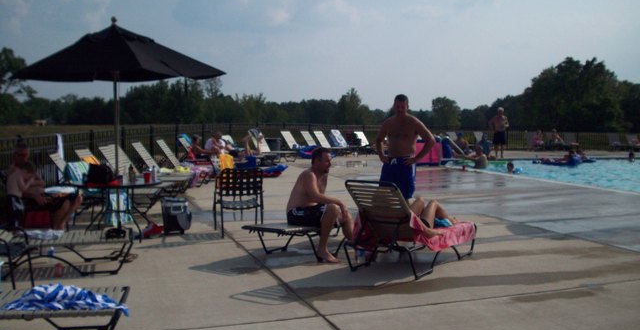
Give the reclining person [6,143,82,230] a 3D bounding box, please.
[{"bbox_3d":[-3.520,0.302,8.750,0.860,1.170,0.580,0,4,-1],"label":"reclining person"}]

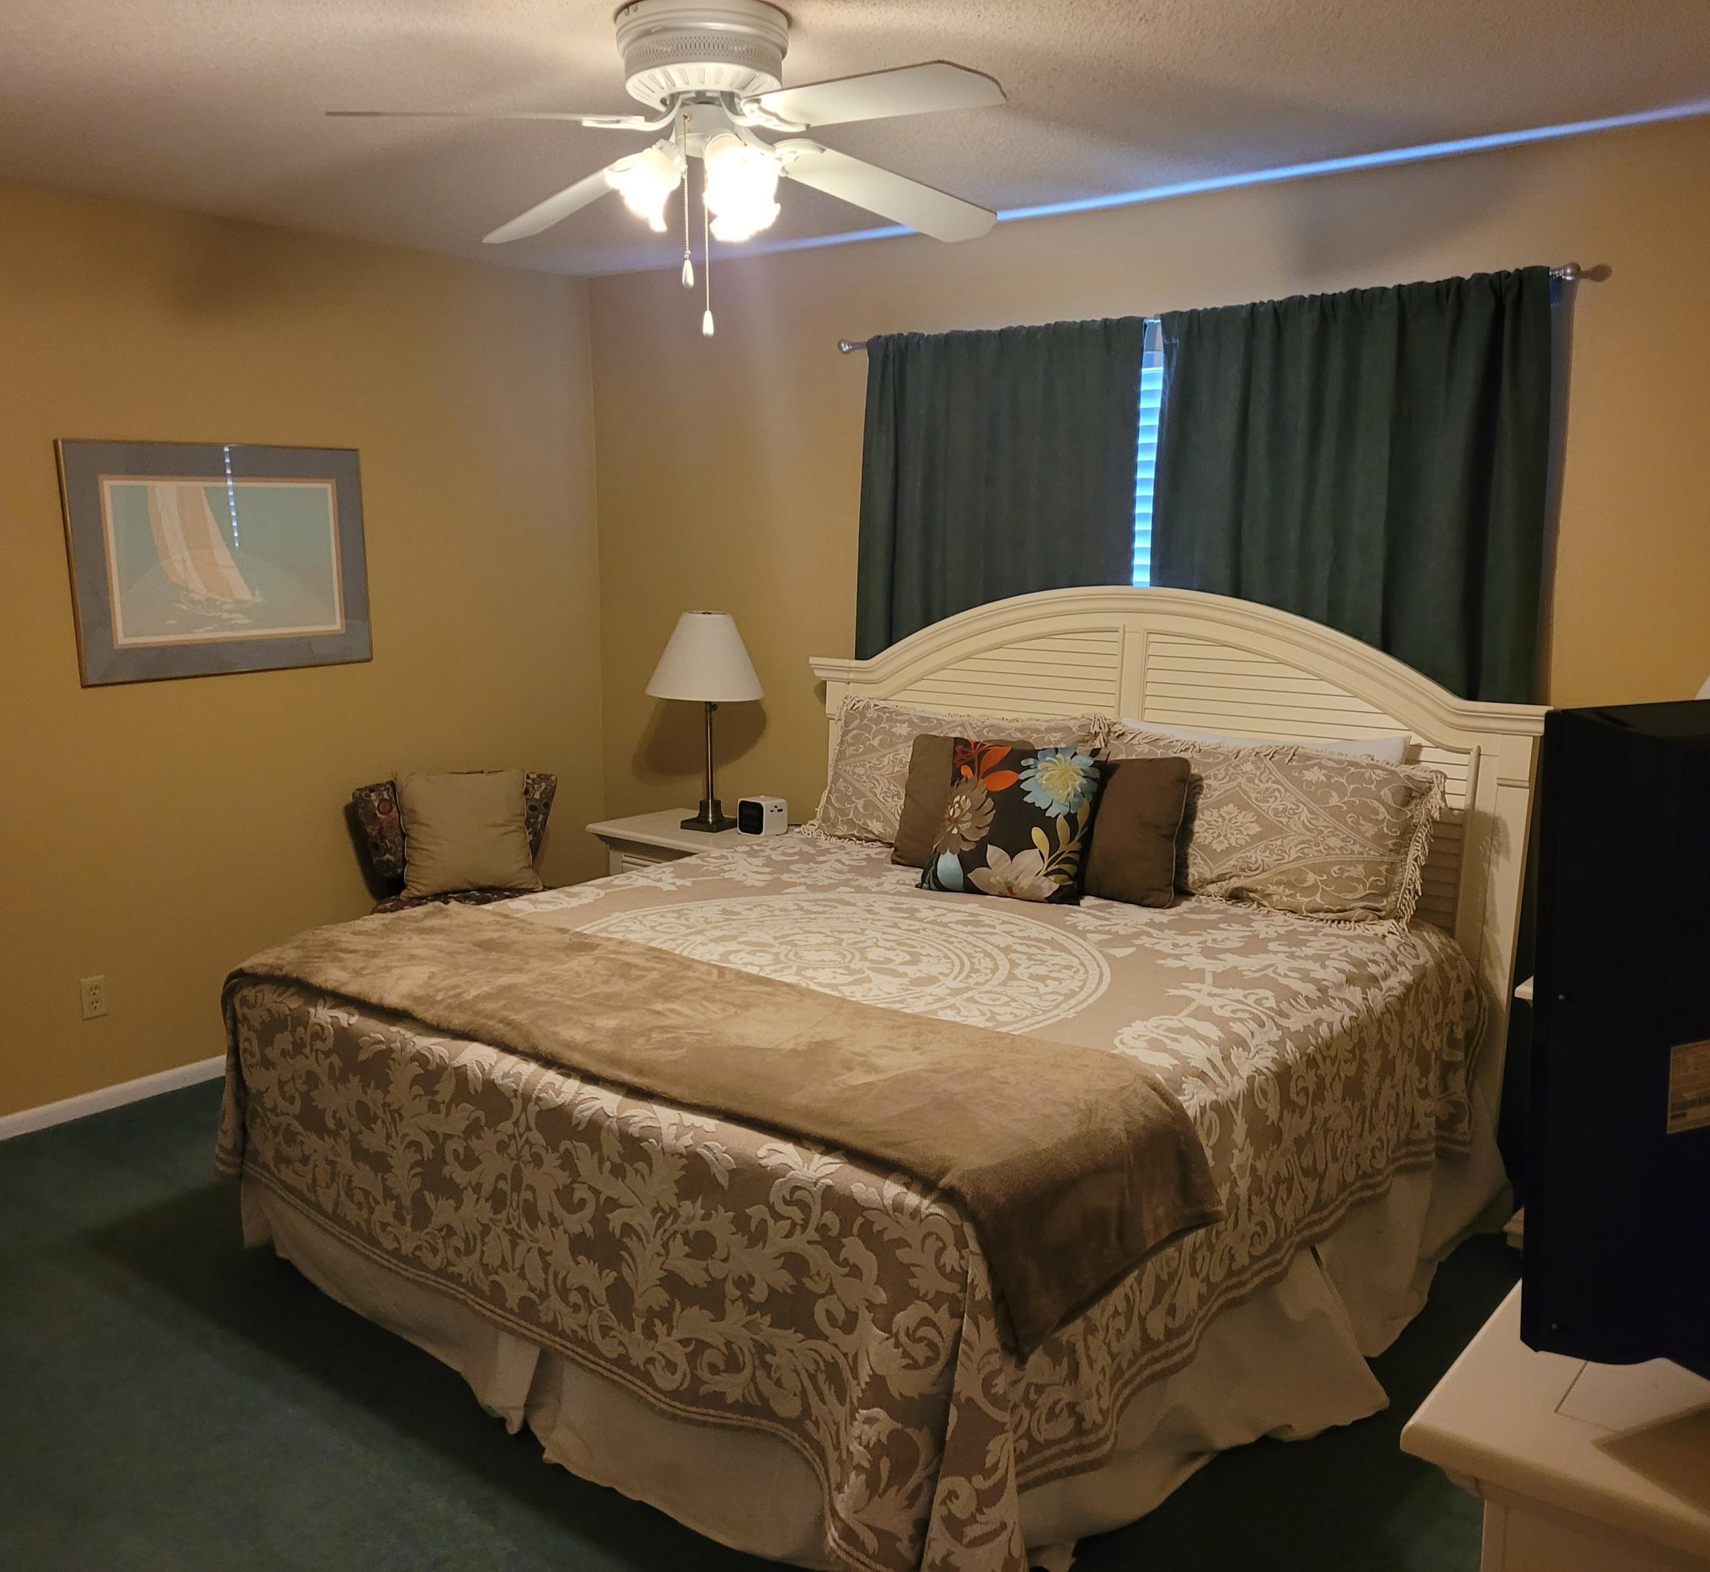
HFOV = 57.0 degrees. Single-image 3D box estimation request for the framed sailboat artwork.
[{"bbox_3d":[-1.776,-0.640,4.471,0.027,0.642,0.893,7,12,38],"label":"framed sailboat artwork"}]

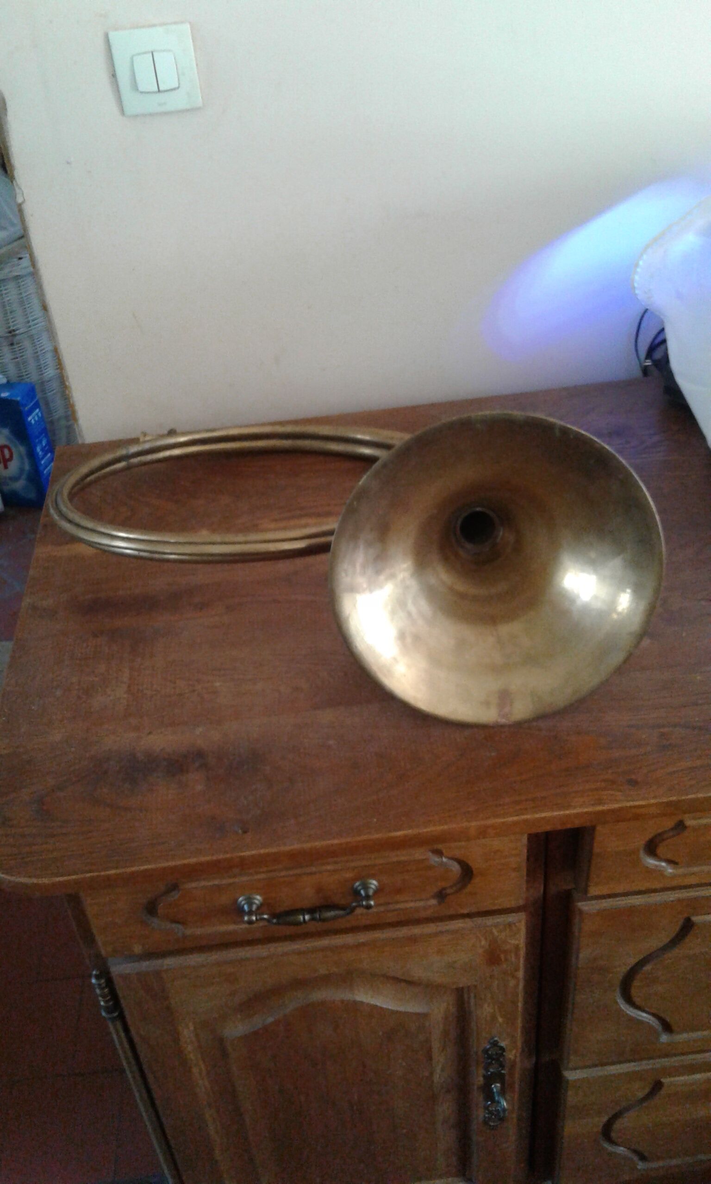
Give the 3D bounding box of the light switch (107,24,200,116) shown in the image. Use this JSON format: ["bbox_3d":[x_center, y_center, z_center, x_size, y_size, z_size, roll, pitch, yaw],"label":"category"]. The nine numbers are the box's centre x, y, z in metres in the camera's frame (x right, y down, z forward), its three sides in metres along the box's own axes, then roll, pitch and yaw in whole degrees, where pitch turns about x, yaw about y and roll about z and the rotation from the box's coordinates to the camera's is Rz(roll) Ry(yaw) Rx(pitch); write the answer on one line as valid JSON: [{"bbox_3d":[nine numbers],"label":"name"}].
[{"bbox_3d":[-0.211,-0.554,1.050,0.084,0.082,0.012,-7,37,-3],"label":"light switch"}]

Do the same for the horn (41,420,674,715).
[{"bbox_3d":[-0.036,-0.119,0.999,0.565,0.261,0.509,-3,29,2],"label":"horn"}]

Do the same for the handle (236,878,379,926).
[{"bbox_3d":[-0.036,0.250,0.788,0.114,0.023,0.023,-7,37,-3],"label":"handle"}]

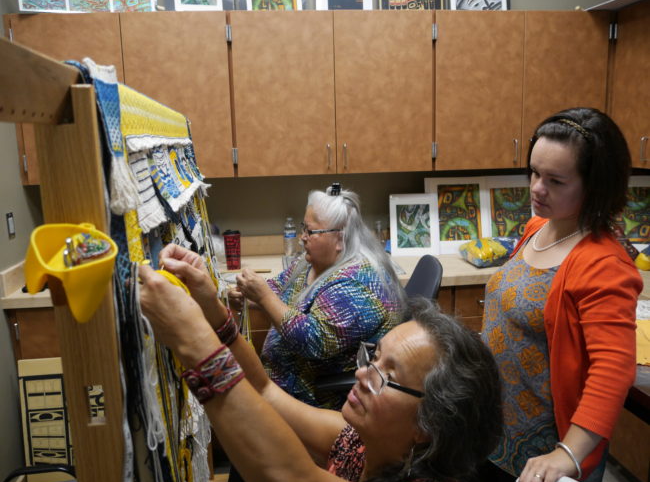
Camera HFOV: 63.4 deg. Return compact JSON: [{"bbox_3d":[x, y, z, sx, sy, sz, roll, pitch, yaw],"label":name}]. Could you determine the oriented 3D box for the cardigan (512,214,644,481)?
[{"bbox_3d":[0.595,0.252,1.235,0.280,0.580,0.440,-4,8,-17],"label":"cardigan"}]

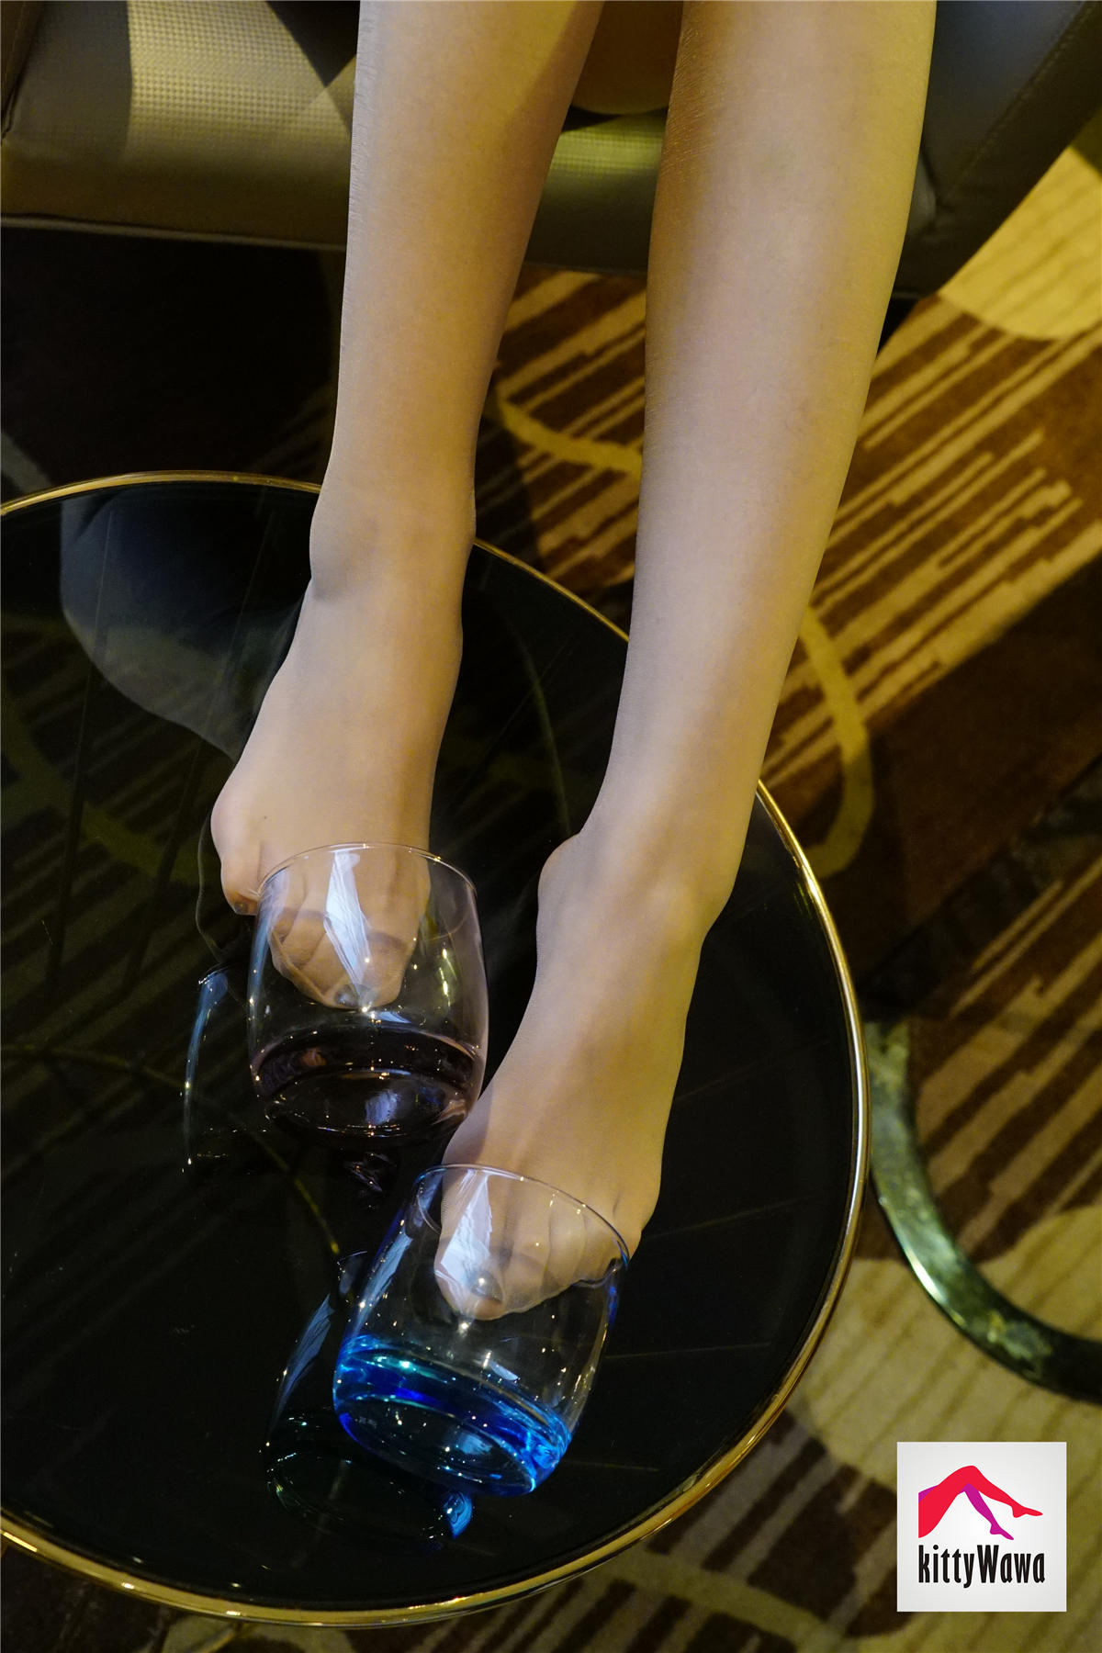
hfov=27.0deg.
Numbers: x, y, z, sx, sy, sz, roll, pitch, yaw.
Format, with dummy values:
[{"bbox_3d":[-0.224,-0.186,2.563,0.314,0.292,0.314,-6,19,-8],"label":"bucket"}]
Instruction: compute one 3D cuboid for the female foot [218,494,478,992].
[{"bbox_3d":[-0.075,-0.046,0.888,0.085,0.090,0.225,11,58,-20],"label":"female foot"}]

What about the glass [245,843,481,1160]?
[{"bbox_3d":[-0.066,0.065,0.832,0.087,0.087,0.087,10,55,-20],"label":"glass"}]

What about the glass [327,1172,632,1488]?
[{"bbox_3d":[-0.025,0.175,0.787,0.087,0.087,0.087,29,55,-8],"label":"glass"}]

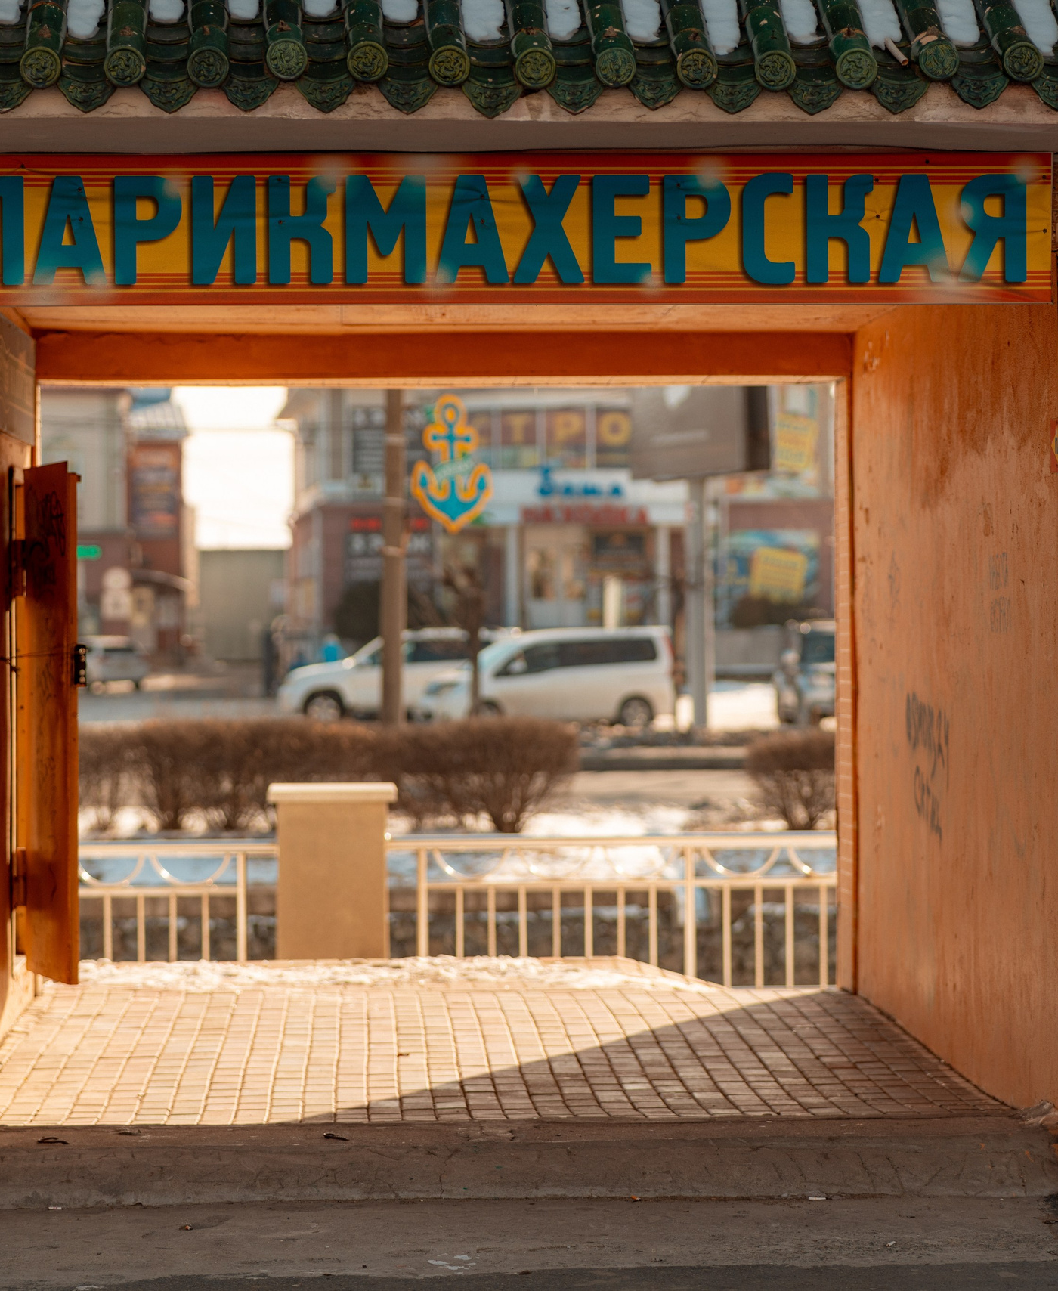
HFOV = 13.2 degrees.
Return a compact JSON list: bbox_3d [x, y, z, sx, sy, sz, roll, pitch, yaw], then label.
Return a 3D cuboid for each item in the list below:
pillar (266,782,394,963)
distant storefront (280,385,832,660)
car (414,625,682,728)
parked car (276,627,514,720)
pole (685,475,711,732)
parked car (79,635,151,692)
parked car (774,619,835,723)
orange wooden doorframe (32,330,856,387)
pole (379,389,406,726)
[{"bbox_3d":[-1.053,1.272,24.400,0.690,1.080,0.660,0,0,-3],"label":"pillar"},{"bbox_3d":[1.226,-3.334,105.876,14.000,8.000,7.000,-1,1,-3],"label":"distant storefront"},{"bbox_3d":[0.333,0.596,83.800,4.650,1.840,1.700,0,0,-15],"label":"car"},{"bbox_3d":[-2.504,0.558,86.500,4.600,1.780,1.800,0,0,-7],"label":"parked car"},{"bbox_3d":[2.914,-0.693,79.000,0.330,4.400,0.330,0,0,-3],"label":"pole"},{"bbox_3d":[-13.166,0.567,137.000,1.720,1.580,4.300,0,0,-35],"label":"parked car"},{"bbox_3d":[5.313,0.493,80.500,1.780,1.860,4.500,-1,1,-2],"label":"parked car"},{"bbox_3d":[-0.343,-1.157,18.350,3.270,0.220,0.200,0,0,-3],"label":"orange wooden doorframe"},{"bbox_3d":[-1.922,-2.780,62.961,0.320,8.500,0.320,0,1,0],"label":"pole"}]

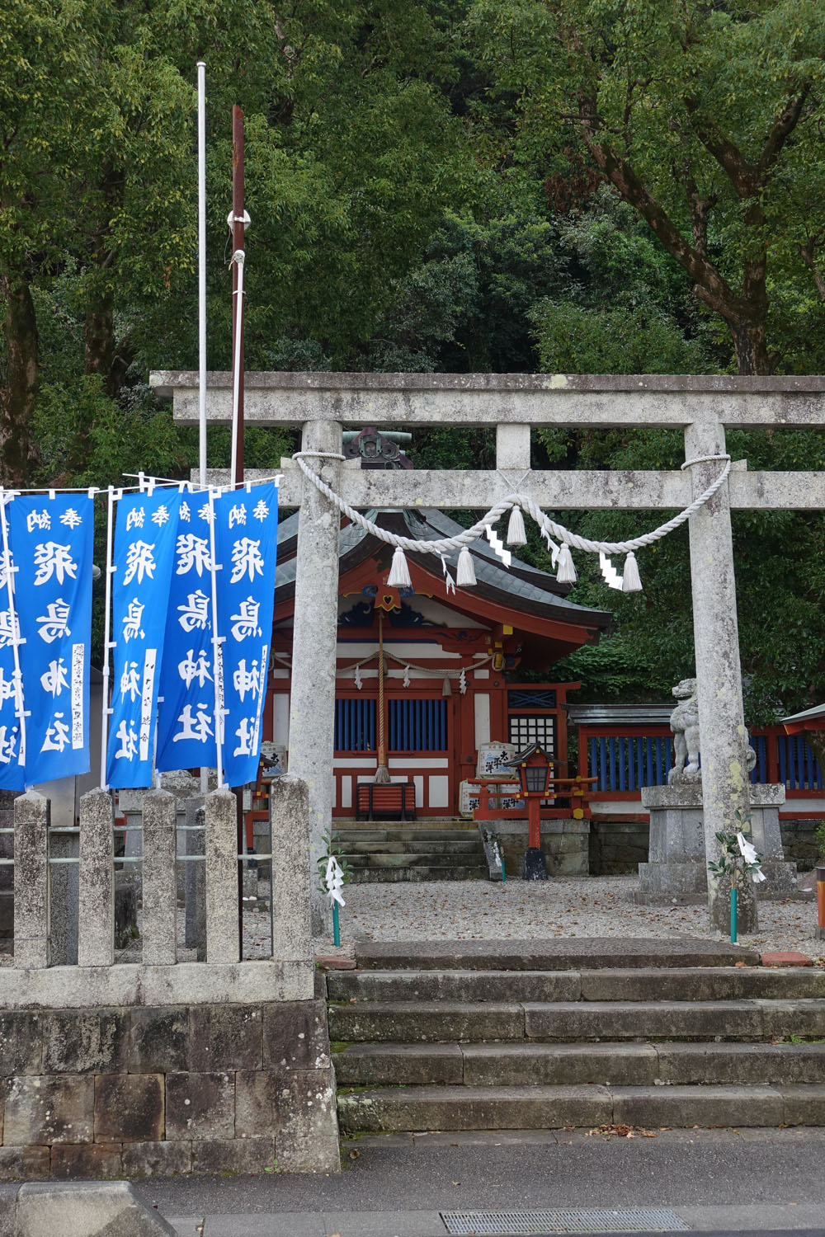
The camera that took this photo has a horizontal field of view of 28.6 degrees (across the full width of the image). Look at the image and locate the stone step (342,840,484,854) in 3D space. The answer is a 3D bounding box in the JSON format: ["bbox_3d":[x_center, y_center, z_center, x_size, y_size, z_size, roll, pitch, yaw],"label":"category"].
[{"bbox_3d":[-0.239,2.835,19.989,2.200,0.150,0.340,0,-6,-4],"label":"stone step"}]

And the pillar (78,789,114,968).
[{"bbox_3d":[-1.586,1.304,8.168,0.168,0.887,0.155,0,-7,-5],"label":"pillar"}]

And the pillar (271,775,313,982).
[{"bbox_3d":[-0.616,1.276,8.139,0.185,0.963,0.175,0,-6,-7],"label":"pillar"}]

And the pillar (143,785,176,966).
[{"bbox_3d":[-1.258,1.278,8.024,0.160,0.856,0.155,0,-6,-7],"label":"pillar"}]

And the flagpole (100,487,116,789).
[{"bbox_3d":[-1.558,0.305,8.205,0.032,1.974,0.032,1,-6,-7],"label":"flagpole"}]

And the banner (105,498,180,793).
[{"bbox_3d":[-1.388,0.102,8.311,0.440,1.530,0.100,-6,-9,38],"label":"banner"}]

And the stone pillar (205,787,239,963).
[{"bbox_3d":[-0.963,1.300,8.219,0.167,0.878,0.155,0,-7,-5],"label":"stone pillar"}]

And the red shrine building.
[{"bbox_3d":[-0.336,0.767,24.955,6.188,4.627,4.100,0,-7,-2],"label":"red shrine building"}]

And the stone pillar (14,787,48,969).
[{"bbox_3d":[-1.868,1.275,7.944,0.160,0.857,0.155,-1,-6,-7],"label":"stone pillar"}]

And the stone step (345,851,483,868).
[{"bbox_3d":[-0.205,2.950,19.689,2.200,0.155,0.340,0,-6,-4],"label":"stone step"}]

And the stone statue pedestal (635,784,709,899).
[{"bbox_3d":[2.875,2.120,15.379,1.250,1.058,1.150,0,-6,-3],"label":"stone statue pedestal"}]

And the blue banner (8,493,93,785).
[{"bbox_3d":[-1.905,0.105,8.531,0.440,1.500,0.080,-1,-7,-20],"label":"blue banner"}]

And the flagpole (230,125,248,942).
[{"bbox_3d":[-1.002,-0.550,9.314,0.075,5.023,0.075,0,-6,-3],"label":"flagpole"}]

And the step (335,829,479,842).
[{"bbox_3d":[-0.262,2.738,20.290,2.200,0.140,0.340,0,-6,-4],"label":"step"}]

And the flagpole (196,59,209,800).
[{"bbox_3d":[-1.514,-1.197,11.686,0.055,6.000,0.055,-1,-7,-3],"label":"flagpole"}]

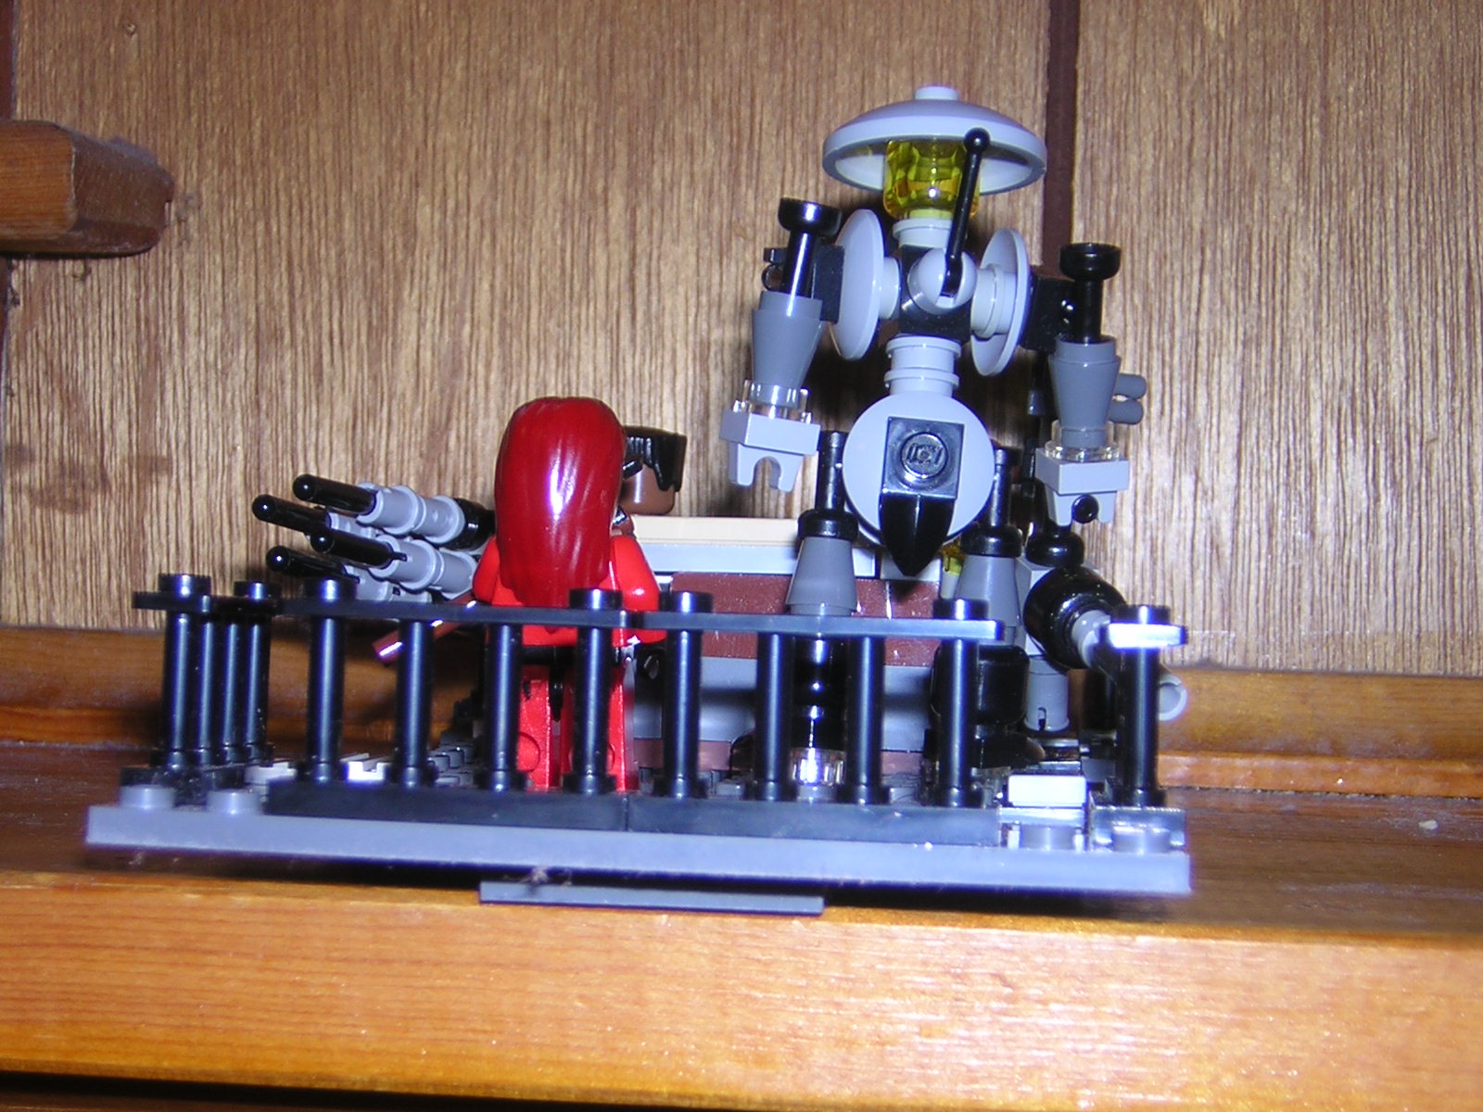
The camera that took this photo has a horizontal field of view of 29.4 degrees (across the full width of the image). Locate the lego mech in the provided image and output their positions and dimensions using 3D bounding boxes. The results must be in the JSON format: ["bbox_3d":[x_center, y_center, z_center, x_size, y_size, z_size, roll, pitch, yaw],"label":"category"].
[{"bbox_3d":[0.021,-0.012,0.303,0.046,0.077,0.028,2,-2,-13],"label":"lego mech"}]

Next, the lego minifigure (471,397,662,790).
[{"bbox_3d":[-0.018,0.004,0.303,0.022,0.042,0.015,2,-2,7],"label":"lego minifigure"}]

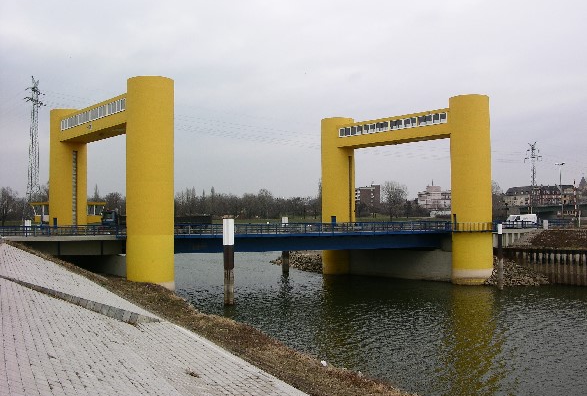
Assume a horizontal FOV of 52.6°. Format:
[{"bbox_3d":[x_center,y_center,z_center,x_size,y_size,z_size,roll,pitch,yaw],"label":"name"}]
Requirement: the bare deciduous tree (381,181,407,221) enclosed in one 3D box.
[{"bbox_3d":[32.339,1.041,190.000,9.000,12.970,9.000,-1,-2,0],"label":"bare deciduous tree"}]

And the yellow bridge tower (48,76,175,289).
[{"bbox_3d":[-22.419,-0.891,70.747,4.800,22.070,26.560,1,-3,-43],"label":"yellow bridge tower"}]

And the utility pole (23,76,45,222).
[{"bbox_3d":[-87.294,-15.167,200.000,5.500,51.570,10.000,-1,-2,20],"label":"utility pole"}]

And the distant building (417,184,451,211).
[{"bbox_3d":[96.234,1.877,405.000,27.000,22.860,18.000,-1,-2,14],"label":"distant building"}]

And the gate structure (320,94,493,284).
[{"bbox_3d":[14.350,-0.549,80.965,4.800,22.790,26.560,2,-3,-44],"label":"gate structure"}]

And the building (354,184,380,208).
[{"bbox_3d":[52.283,2.328,425.000,19.000,23.990,17.000,-1,-2,6],"label":"building"}]

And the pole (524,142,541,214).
[{"bbox_3d":[120.829,-8.089,300.000,4.500,39.940,10.000,1,-3,-27],"label":"pole"}]

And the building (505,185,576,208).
[{"bbox_3d":[180.700,1.100,435.000,50.000,21.990,14.000,-2,-3,39],"label":"building"}]

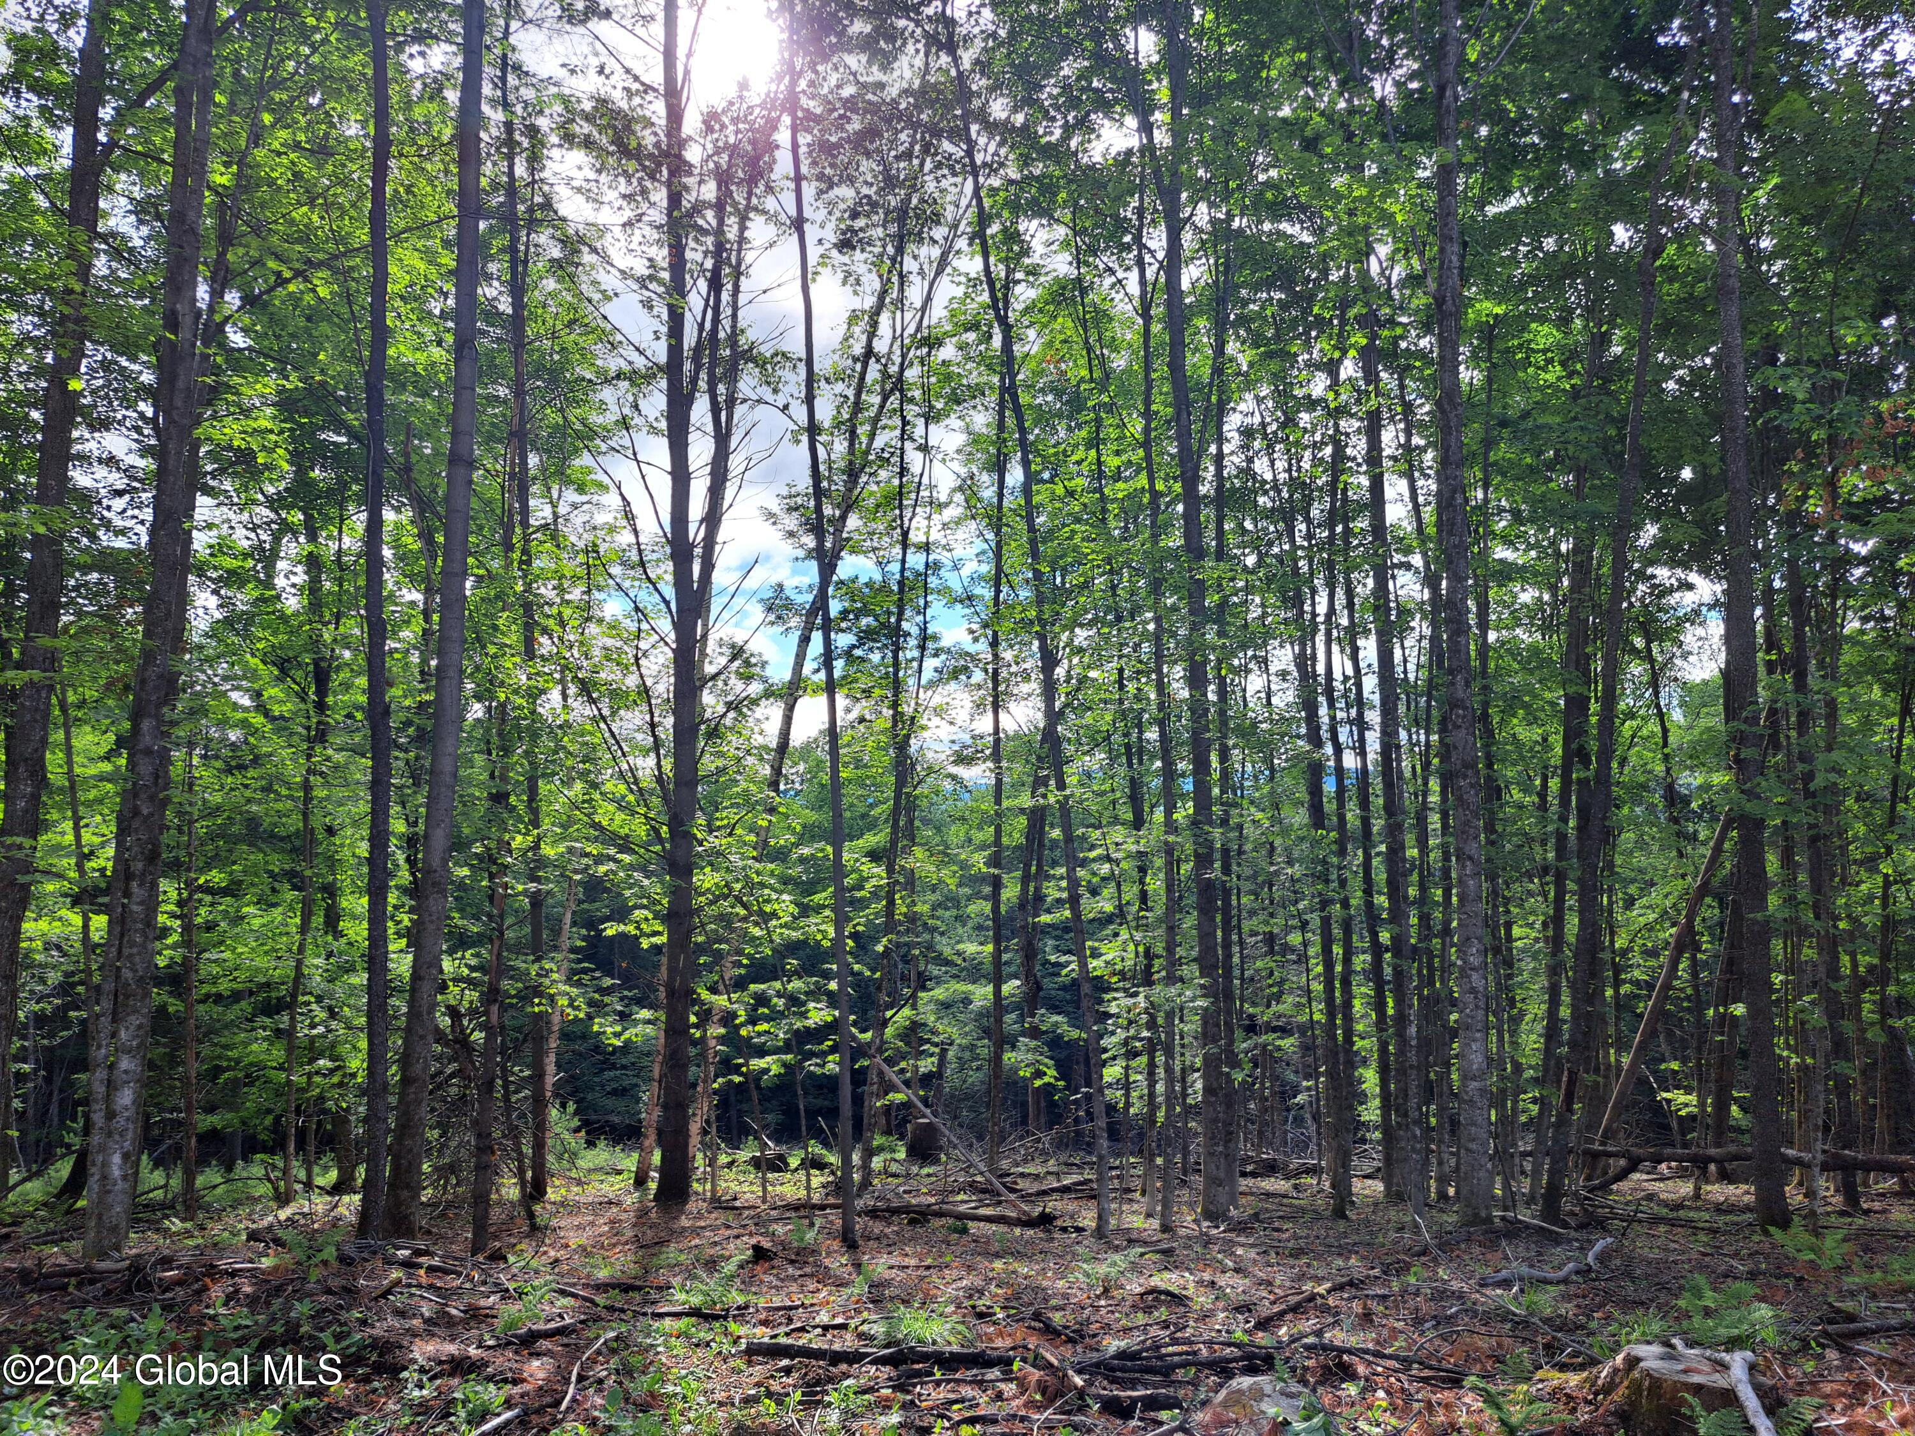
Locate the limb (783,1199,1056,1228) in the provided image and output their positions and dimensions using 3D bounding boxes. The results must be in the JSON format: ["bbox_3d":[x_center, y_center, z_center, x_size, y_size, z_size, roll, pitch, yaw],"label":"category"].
[{"bbox_3d":[-0.270,3.173,8.666,1.812,0.150,0.160,-1,-6,14],"label":"limb"}]

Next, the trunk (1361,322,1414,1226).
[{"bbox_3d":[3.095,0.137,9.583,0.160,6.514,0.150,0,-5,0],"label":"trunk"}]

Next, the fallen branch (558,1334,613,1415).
[{"bbox_3d":[-1.472,2.578,5.316,0.130,0.070,0.895,1,-6,-6],"label":"fallen branch"}]

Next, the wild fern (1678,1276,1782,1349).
[{"bbox_3d":[3.488,2.636,6.005,0.450,0.260,0.420,0,-5,0],"label":"wild fern"}]

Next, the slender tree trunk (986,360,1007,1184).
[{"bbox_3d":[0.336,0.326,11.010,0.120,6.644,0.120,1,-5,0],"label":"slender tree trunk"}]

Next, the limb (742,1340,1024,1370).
[{"bbox_3d":[-0.312,2.610,5.456,1.157,0.070,0.080,0,-6,6],"label":"limb"}]

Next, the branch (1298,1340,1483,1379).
[{"bbox_3d":[1.775,2.626,5.488,0.684,0.070,0.070,-3,-6,30],"label":"branch"}]

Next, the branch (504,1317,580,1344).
[{"bbox_3d":[-1.818,2.680,5.841,0.332,0.060,0.070,5,-7,-40],"label":"branch"}]

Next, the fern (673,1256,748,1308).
[{"bbox_3d":[-1.216,2.742,6.534,0.360,0.200,0.320,0,-5,0],"label":"fern"}]

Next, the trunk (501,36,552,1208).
[{"bbox_3d":[-3.091,-0.874,9.446,0.140,8.414,0.130,-3,-5,0],"label":"trunk"}]

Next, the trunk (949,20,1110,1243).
[{"bbox_3d":[0.436,-0.758,8.449,0.220,7.889,0.160,-7,-5,-1],"label":"trunk"}]

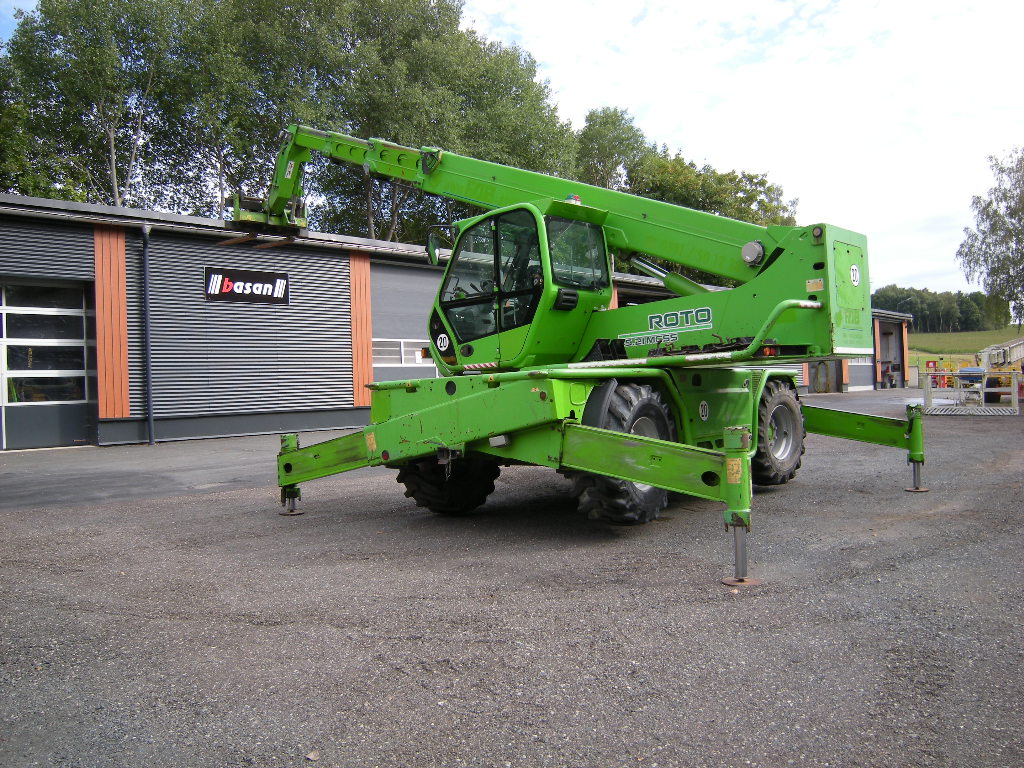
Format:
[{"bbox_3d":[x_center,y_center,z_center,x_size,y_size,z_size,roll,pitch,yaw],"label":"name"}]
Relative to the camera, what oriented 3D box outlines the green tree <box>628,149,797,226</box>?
[{"bbox_3d":[12.802,-7.106,52.067,10.300,15.363,9.800,-2,0,0],"label":"green tree"}]

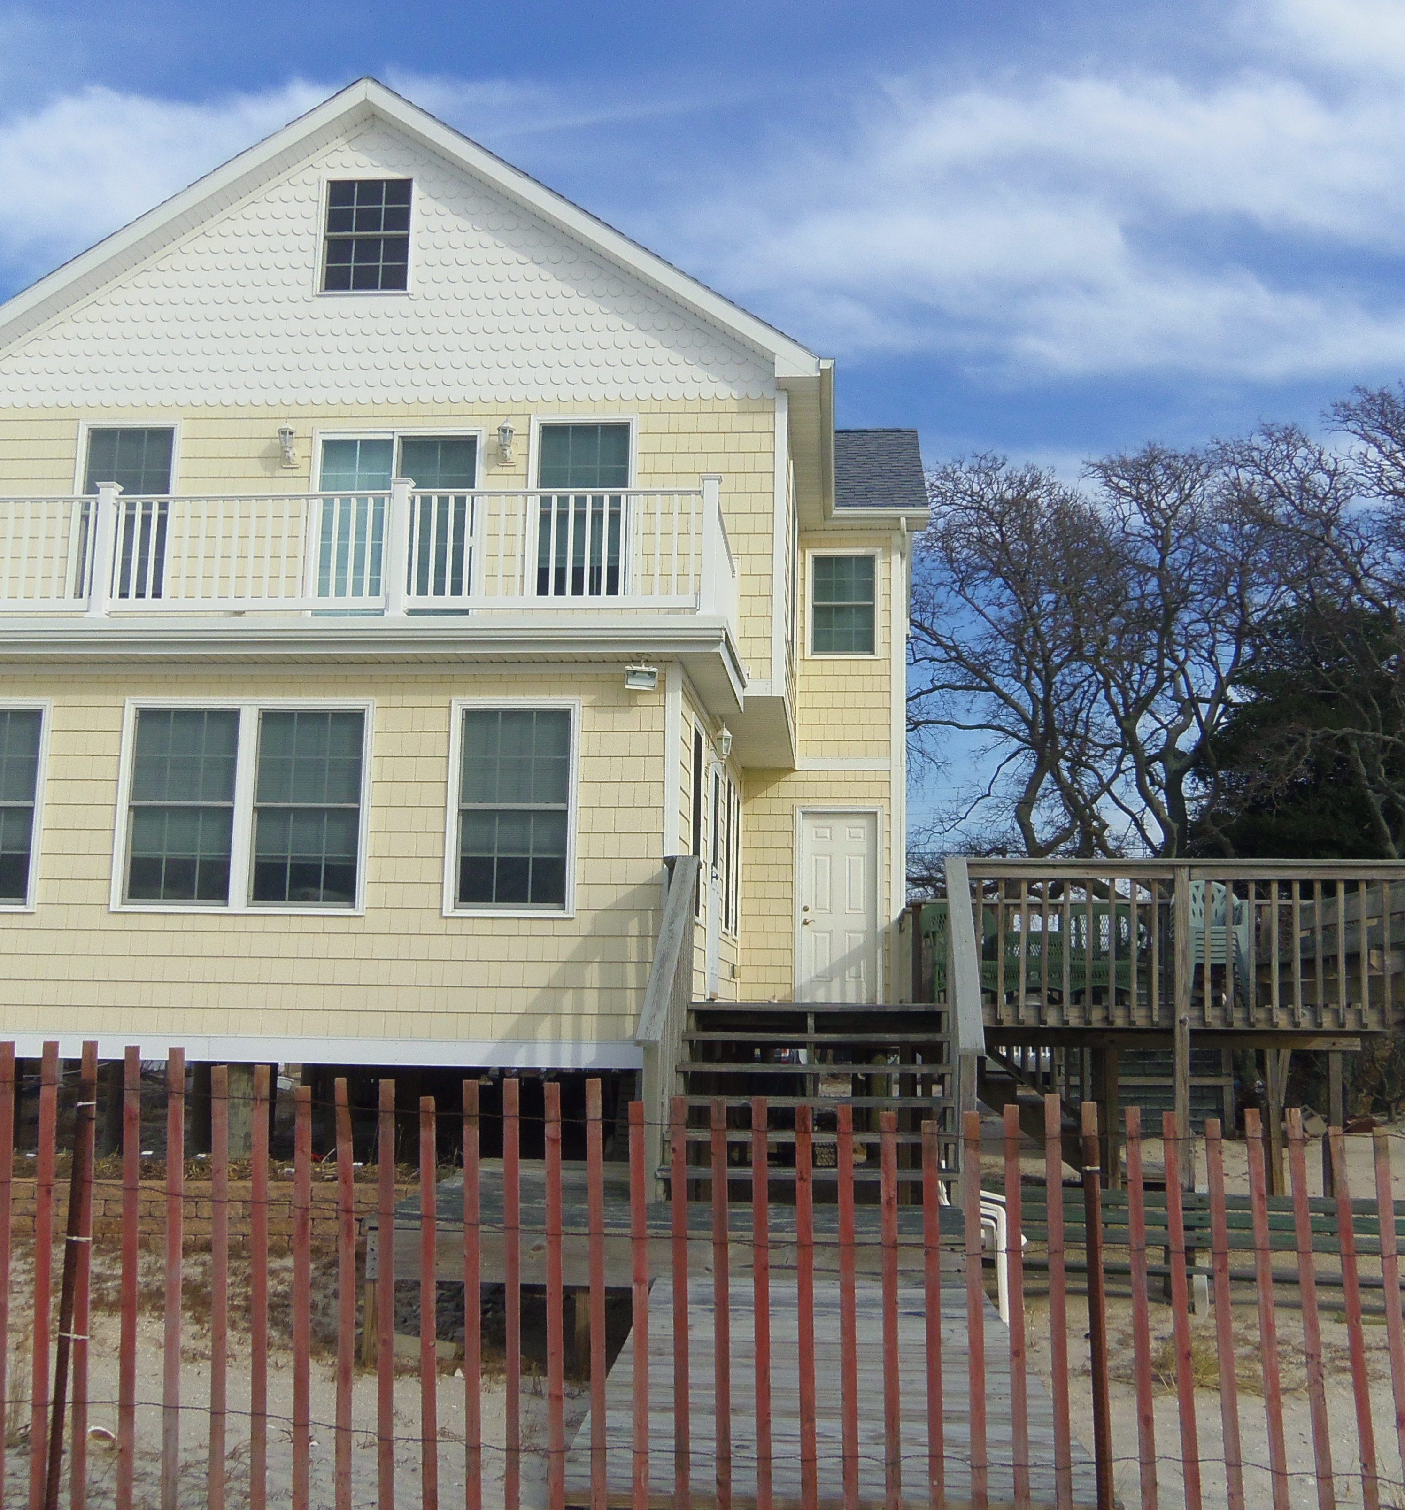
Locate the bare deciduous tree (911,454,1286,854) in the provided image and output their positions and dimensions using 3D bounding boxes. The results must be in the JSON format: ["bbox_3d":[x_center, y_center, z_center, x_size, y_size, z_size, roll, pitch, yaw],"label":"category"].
[{"bbox_3d":[6.073,0.323,25.681,6.200,9.800,5.400,0,-9,4],"label":"bare deciduous tree"}]

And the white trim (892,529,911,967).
[{"bbox_3d":[2.099,-0.034,17.356,0.159,4.802,0.150,0,-8,5],"label":"white trim"}]

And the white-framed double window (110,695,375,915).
[{"bbox_3d":[-3.248,0.356,11.520,1.820,1.510,0.120,0,-9,4],"label":"white-framed double window"}]

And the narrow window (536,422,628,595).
[{"bbox_3d":[-1.014,-2.083,13.820,0.798,1.544,0.100,0,-8,5],"label":"narrow window"}]

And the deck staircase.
[{"bbox_3d":[0.653,2.002,9.620,1.655,1.043,1.550,0,-8,5],"label":"deck staircase"}]

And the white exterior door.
[{"bbox_3d":[1.437,1.605,17.120,0.850,2.060,0.110,0,-9,4],"label":"white exterior door"}]

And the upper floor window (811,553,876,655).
[{"bbox_3d":[1.535,-1.631,17.633,0.720,1.120,0.100,0,-9,4],"label":"upper floor window"}]

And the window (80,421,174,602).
[{"bbox_3d":[-4.984,-2.114,14.071,0.900,1.570,0.120,0,-9,4],"label":"window"}]

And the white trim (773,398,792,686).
[{"bbox_3d":[0.670,-1.805,13.670,0.126,2.529,0.130,0,-8,5],"label":"white trim"}]

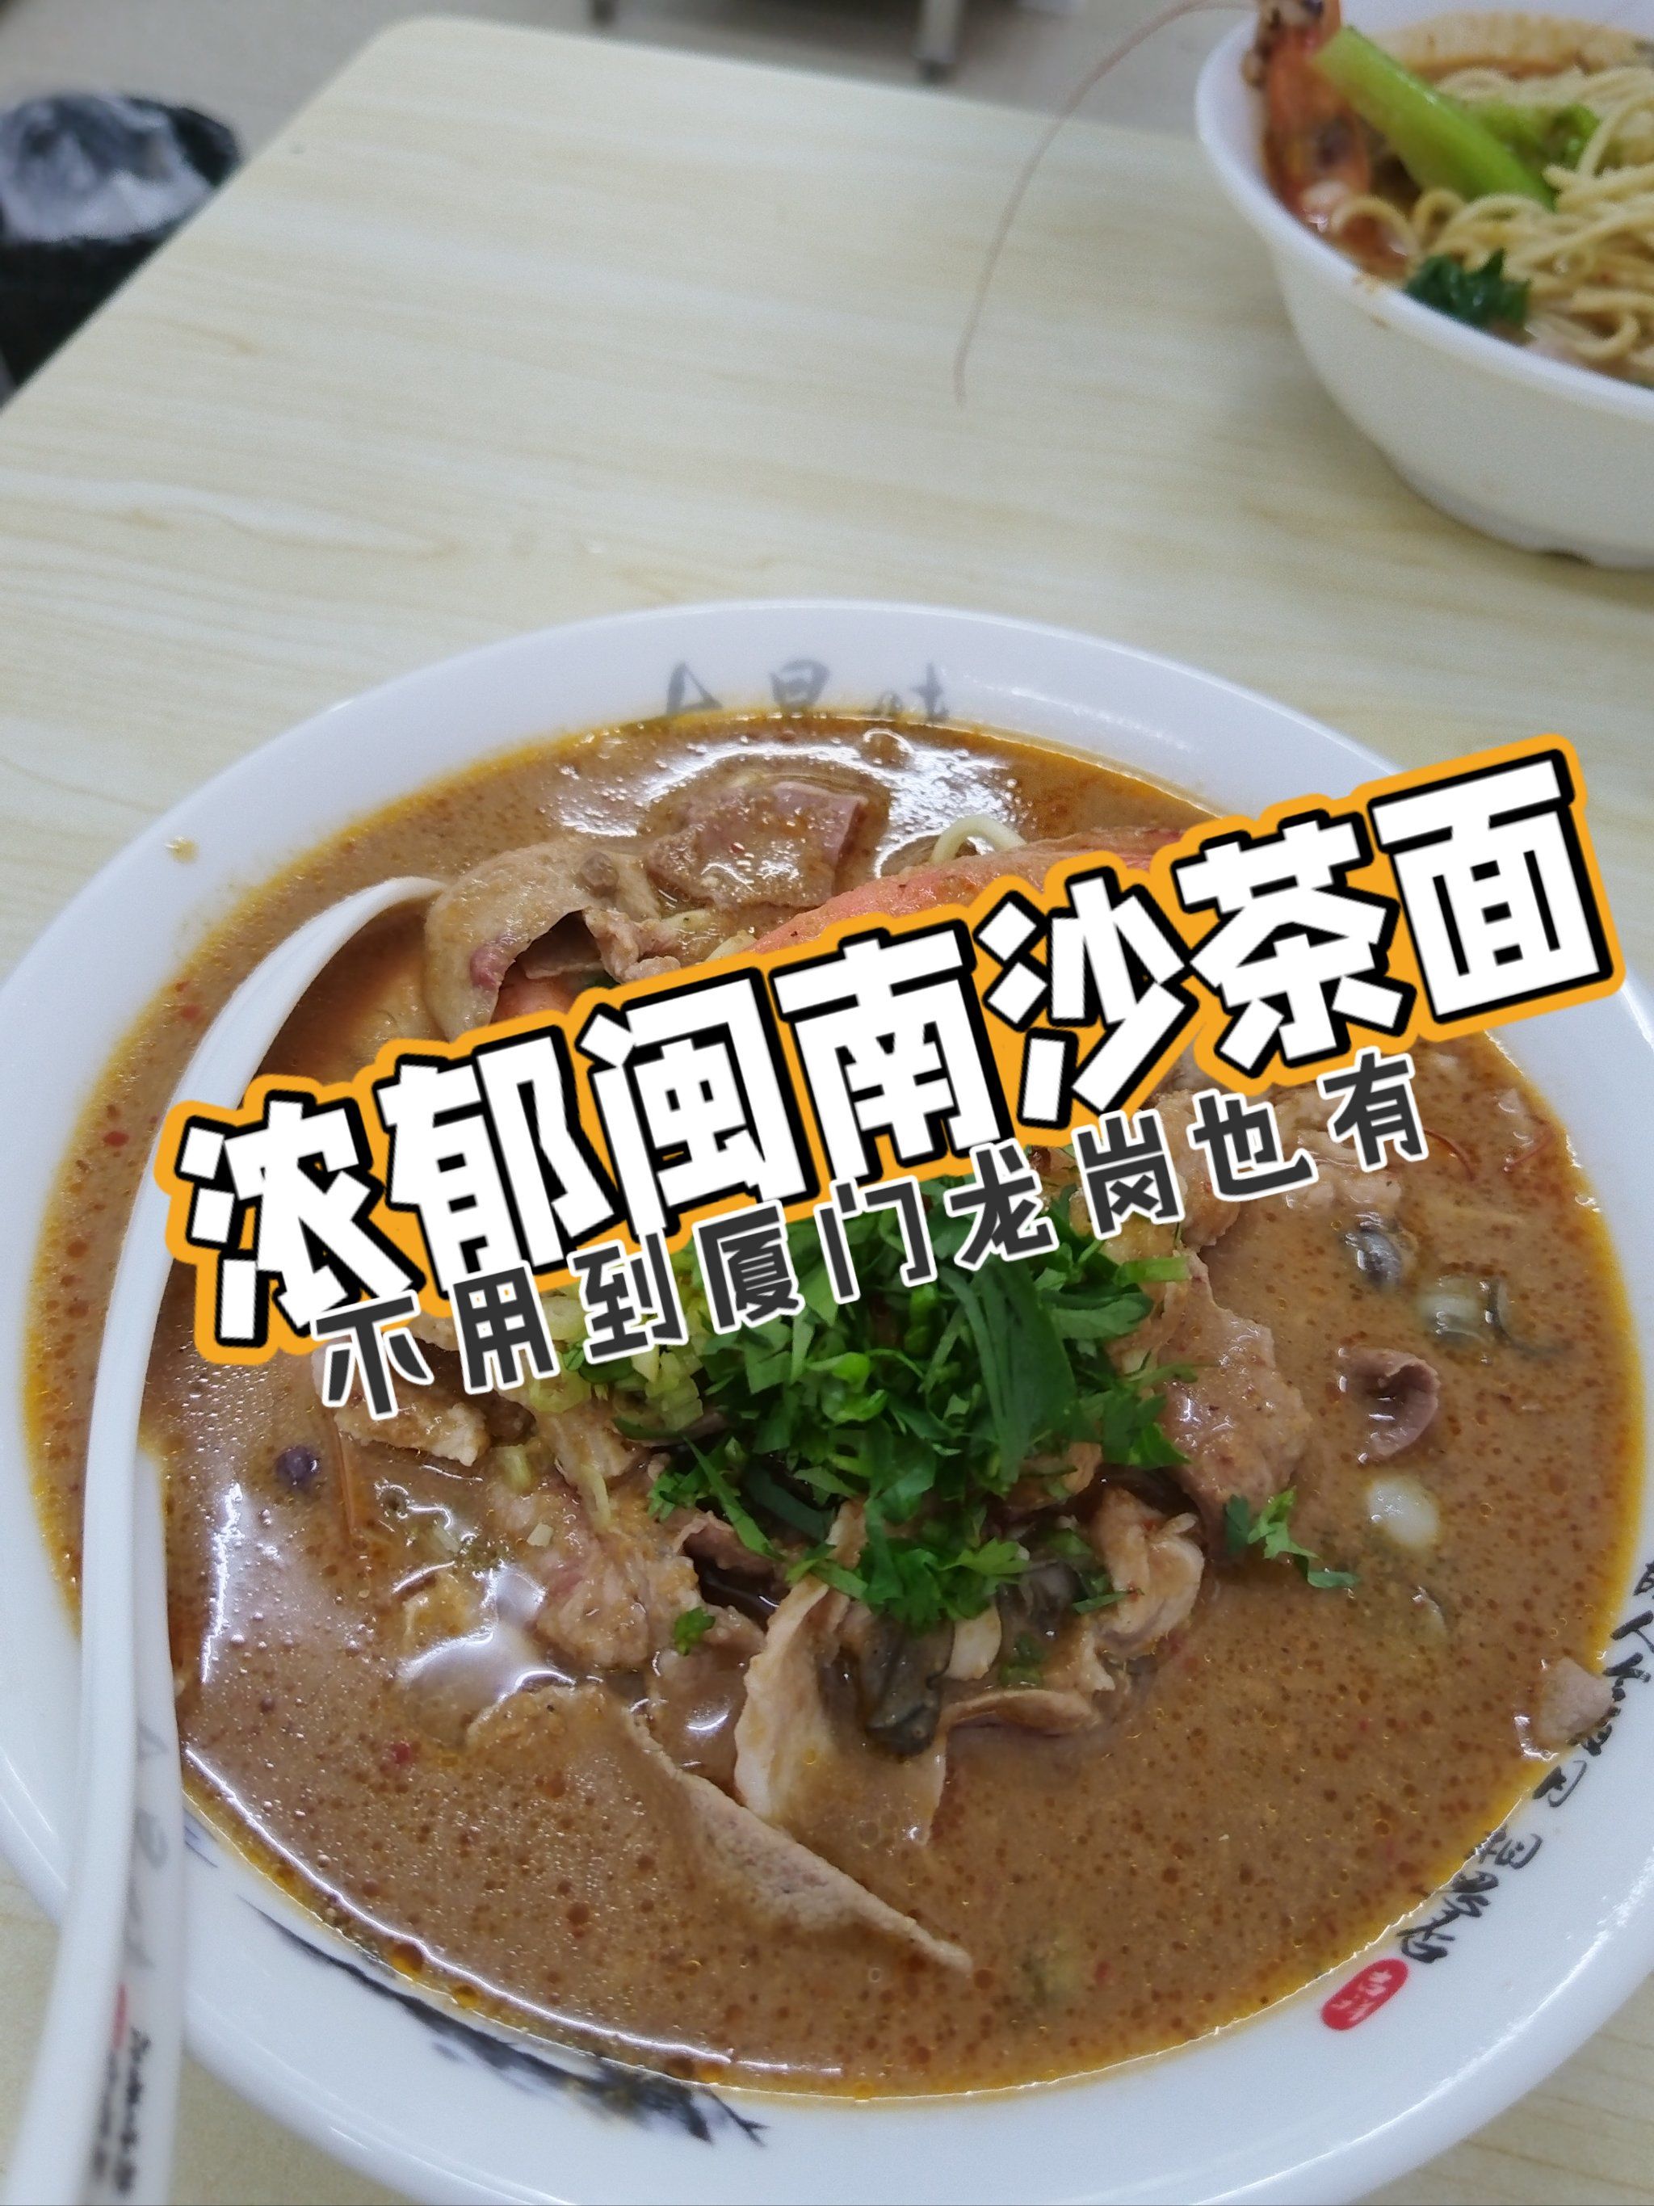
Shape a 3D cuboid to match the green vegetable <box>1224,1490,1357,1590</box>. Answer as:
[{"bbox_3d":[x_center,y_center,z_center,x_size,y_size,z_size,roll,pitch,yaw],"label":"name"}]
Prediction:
[{"bbox_3d":[0.054,0.051,0.193,0.015,0.005,0.010,5,52,0],"label":"green vegetable"}]

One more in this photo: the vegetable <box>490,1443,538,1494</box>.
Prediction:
[{"bbox_3d":[-0.035,0.042,0.189,0.006,0.004,0.006,5,52,0],"label":"vegetable"}]

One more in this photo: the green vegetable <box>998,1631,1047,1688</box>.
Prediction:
[{"bbox_3d":[0.021,0.060,0.178,0.005,0.004,0.006,5,52,0],"label":"green vegetable"}]

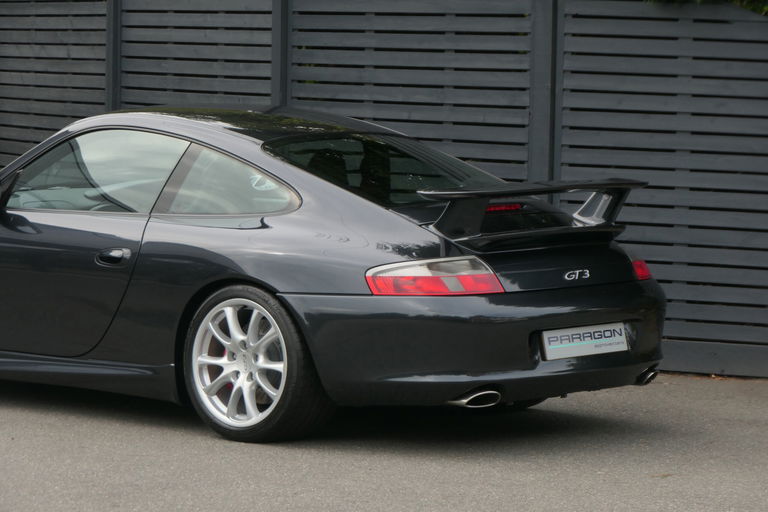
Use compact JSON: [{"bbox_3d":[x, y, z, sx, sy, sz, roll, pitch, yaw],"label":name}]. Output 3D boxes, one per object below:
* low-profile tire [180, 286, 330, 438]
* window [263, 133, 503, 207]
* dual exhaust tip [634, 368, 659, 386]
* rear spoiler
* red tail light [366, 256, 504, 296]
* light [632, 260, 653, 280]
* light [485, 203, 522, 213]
[{"bbox_3d":[-0.472,0.403,12.980,0.628,0.628,0.298,3,5,40],"label":"low-profile tire"},{"bbox_3d":[0.076,-0.374,13.433,0.790,0.095,1.020,26,19,36],"label":"window"},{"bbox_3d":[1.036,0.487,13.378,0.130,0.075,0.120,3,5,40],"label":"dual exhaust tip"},{"bbox_3d":[0.572,-0.185,13.030,0.310,0.210,1.280,3,5,40],"label":"rear spoiler"},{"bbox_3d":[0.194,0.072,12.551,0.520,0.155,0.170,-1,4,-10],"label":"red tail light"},{"bbox_3d":[0.992,0.010,13.503,0.170,0.155,0.520,0,4,0],"label":"light"},{"bbox_3d":[0.476,-0.190,13.110,0.040,0.032,0.220,3,5,40],"label":"light"}]

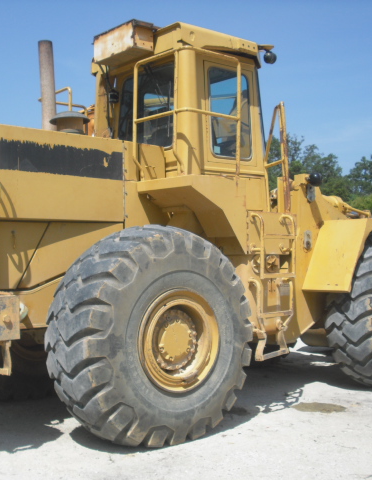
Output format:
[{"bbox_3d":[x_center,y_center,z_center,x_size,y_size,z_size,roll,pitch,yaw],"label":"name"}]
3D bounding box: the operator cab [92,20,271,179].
[{"bbox_3d":[-0.112,-1.268,7.213,1.270,1.380,1.480,0,-2,-40],"label":"operator cab"}]

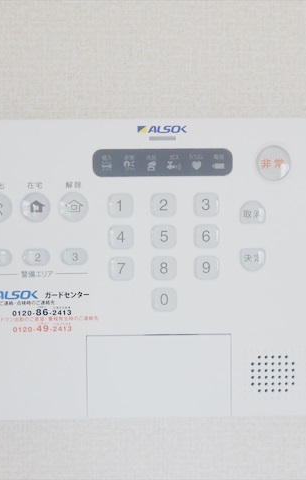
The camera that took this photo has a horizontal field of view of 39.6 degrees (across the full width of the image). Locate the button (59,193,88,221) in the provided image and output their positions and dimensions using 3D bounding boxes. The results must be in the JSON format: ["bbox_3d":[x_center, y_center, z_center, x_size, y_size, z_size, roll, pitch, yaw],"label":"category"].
[{"bbox_3d":[-0.040,-0.017,0.213,0.015,0.015,0.003,-1,2,0],"label":"button"}]

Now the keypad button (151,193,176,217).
[{"bbox_3d":[0.005,-0.018,0.213,0.013,0.012,0.003,-1,2,0],"label":"keypad button"}]

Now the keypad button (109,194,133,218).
[{"bbox_3d":[-0.016,-0.017,0.213,0.013,0.012,0.003,-1,2,0],"label":"keypad button"}]

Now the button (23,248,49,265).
[{"bbox_3d":[-0.059,0.009,0.213,0.014,0.008,0.003,-1,2,0],"label":"button"}]

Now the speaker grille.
[{"bbox_3d":[0.061,0.068,0.218,0.022,0.019,0.002,-1,2,0],"label":"speaker grille"}]

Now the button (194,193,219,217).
[{"bbox_3d":[0.027,-0.018,0.213,0.013,0.012,0.003,-1,2,0],"label":"button"}]

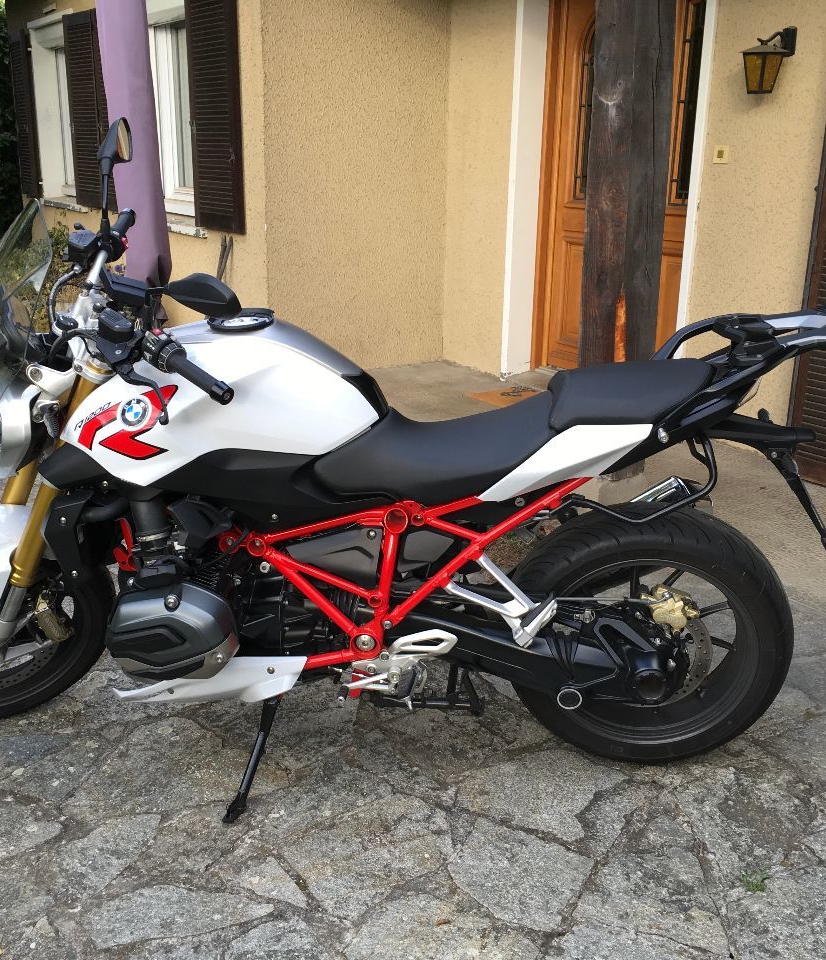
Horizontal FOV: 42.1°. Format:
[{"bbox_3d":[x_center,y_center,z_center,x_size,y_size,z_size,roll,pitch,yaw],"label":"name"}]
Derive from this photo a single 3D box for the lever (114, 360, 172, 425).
[{"bbox_3d":[-0.495,-0.168,1.975,0.045,0.038,0.196,-26,55,-29],"label":"lever"}]

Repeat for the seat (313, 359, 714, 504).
[{"bbox_3d":[0.195,-0.123,2.175,0.765,0.250,0.310,1,24,5],"label":"seat"}]

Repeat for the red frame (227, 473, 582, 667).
[{"bbox_3d":[0.012,0.144,2.315,0.785,0.455,0.300,1,24,5],"label":"red frame"}]

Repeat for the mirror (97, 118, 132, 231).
[{"bbox_3d":[-0.651,-0.671,2.330,0.065,0.213,0.231,-3,25,-3],"label":"mirror"}]

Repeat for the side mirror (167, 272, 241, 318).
[{"bbox_3d":[-0.352,-0.313,1.822,0.180,0.075,0.060,25,45,38],"label":"side mirror"}]

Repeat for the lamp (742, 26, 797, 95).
[{"bbox_3d":[1.472,-1.725,4.401,0.225,0.264,0.145,-10,20,-32],"label":"lamp"}]

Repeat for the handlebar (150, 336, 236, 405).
[{"bbox_3d":[-0.406,-0.215,1.960,0.205,0.060,0.060,36,50,22],"label":"handlebar"}]

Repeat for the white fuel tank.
[{"bbox_3d":[-0.366,-0.194,2.202,0.630,0.300,0.420,1,24,5],"label":"white fuel tank"}]

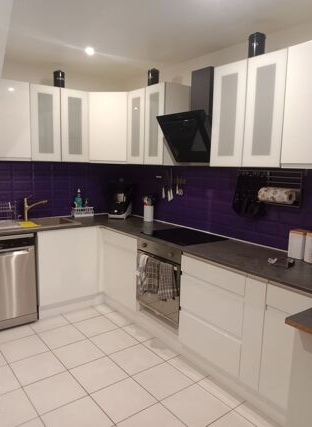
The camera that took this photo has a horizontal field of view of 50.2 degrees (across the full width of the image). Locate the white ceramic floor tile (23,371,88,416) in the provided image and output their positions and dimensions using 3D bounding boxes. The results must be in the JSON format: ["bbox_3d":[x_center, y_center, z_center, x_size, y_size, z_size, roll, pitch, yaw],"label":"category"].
[{"bbox_3d":[-0.688,1.213,2.270,0.333,0.010,0.333,-5,10,-38],"label":"white ceramic floor tile"}]

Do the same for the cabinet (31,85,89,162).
[{"bbox_3d":[-1.043,-0.902,3.472,0.605,0.735,0.295,-5,10,-38],"label":"cabinet"}]

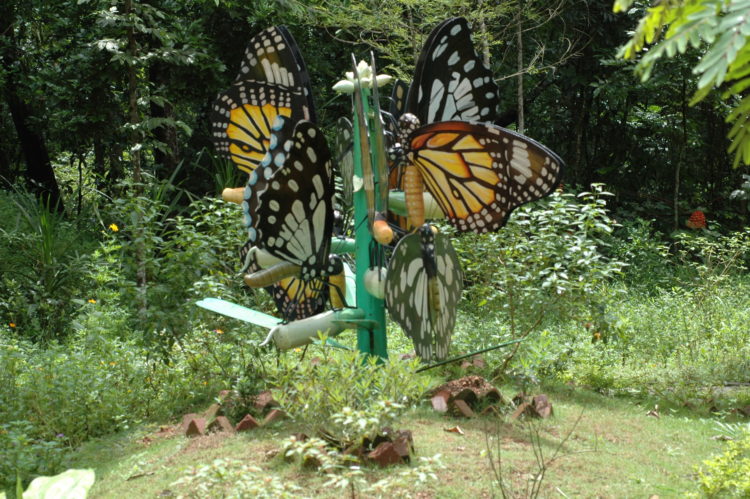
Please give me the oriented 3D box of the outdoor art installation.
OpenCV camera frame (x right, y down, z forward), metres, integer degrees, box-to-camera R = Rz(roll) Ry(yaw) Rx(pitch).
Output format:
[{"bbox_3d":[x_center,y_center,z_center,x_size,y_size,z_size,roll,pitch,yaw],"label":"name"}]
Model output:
[{"bbox_3d":[0.050,-0.420,15.000,2.850,2.850,2.500,0,3,0],"label":"outdoor art installation"}]

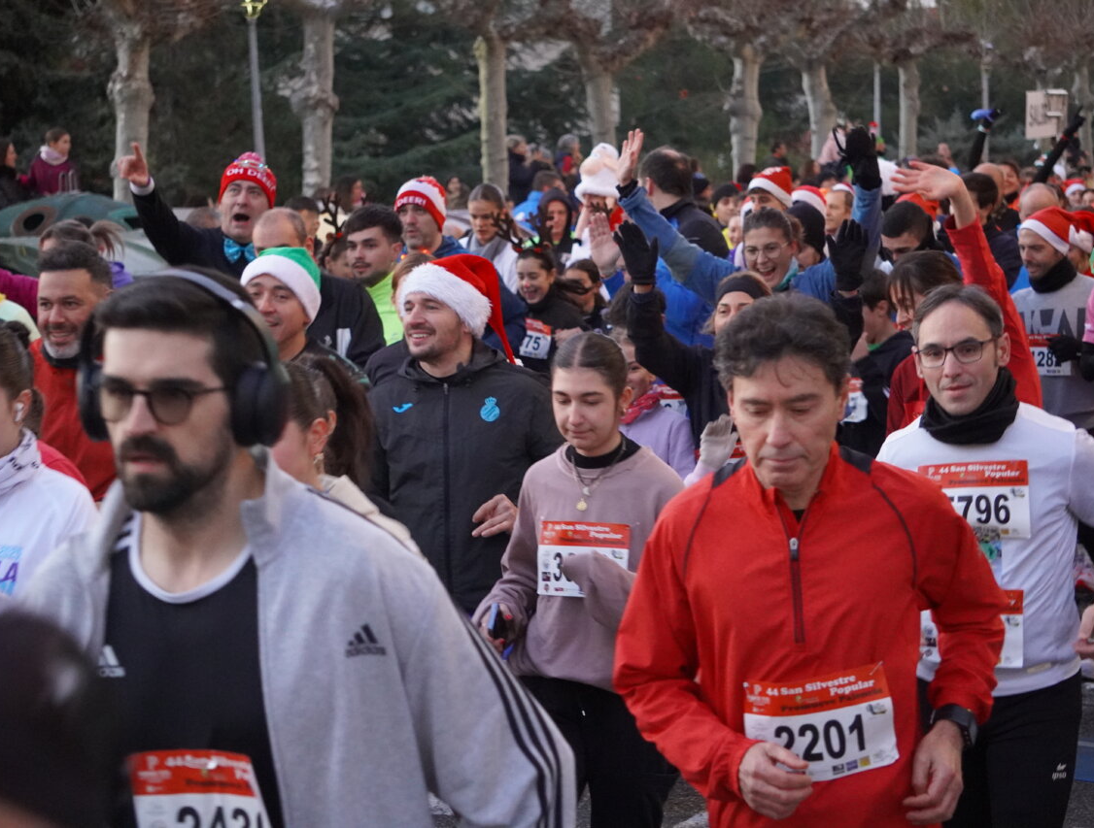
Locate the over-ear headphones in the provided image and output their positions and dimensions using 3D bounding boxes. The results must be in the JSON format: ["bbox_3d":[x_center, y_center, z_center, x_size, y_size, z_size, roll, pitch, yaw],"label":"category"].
[{"bbox_3d":[-0.396,-0.061,3.070,0.205,0.190,0.090,2,6,18],"label":"over-ear headphones"}]

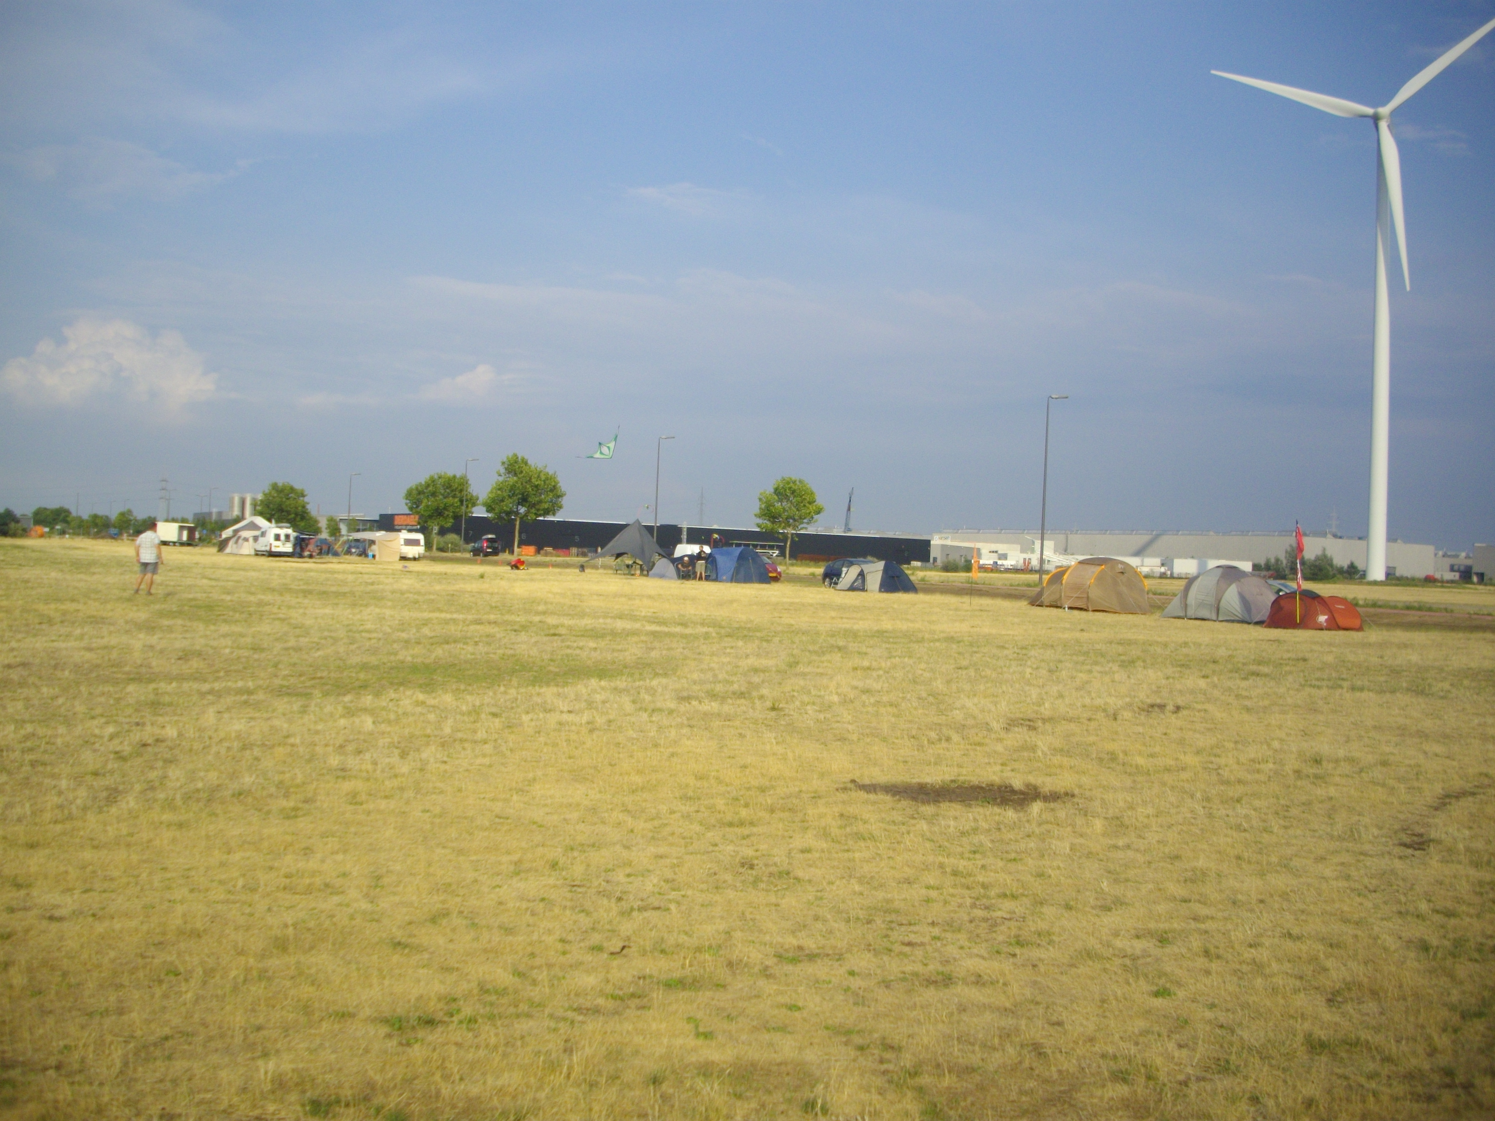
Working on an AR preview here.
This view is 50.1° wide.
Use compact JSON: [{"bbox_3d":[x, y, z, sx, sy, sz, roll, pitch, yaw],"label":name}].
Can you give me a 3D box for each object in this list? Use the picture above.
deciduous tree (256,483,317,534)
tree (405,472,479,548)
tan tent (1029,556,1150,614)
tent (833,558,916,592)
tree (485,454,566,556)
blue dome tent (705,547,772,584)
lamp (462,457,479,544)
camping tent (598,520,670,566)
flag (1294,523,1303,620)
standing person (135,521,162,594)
[{"bbox_3d":[-66.894,-6.867,232.000,9.000,9.157,9.000,2,0,0],"label":"deciduous tree"},{"bbox_3d":[-36.207,-5.702,188.000,8.600,9.344,8.600,2,0,0],"label":"tree"},{"bbox_3d":[11.929,0.820,55.800,2.500,1.884,4.700,2,0,-17],"label":"tan tent"},{"bbox_3d":[6.002,0.704,75.000,3.400,1.573,2.400,2,0,-22],"label":"tent"},{"bbox_3d":[-22.674,-5.624,162.000,8.100,10.420,8.100,2,0,0],"label":"tree"},{"bbox_3d":[-0.422,0.271,82.500,3.000,1.830,2.500,2,0,-22],"label":"blue dome tent"},{"bbox_3d":[-27.715,-5.496,160.000,1.400,9.600,0.350,2,0,-30],"label":"lamp"},{"bbox_3d":[-6.630,-0.773,94.000,4.900,3.195,4.900,2,0,21],"label":"camping tent"},{"bbox_3d":[14.631,0.373,42.500,0.260,2.827,0.150,2,0,0],"label":"flag"},{"bbox_3d":[-14.787,-0.043,39.400,0.620,1.780,0.420,2,0,-10],"label":"standing person"}]

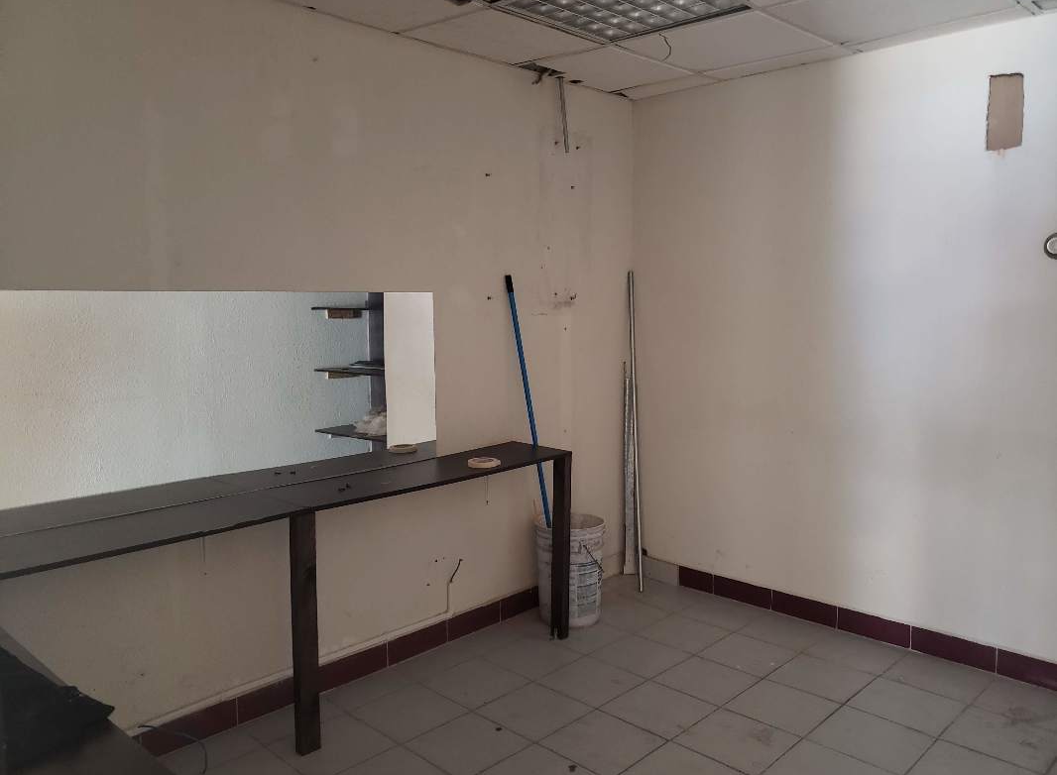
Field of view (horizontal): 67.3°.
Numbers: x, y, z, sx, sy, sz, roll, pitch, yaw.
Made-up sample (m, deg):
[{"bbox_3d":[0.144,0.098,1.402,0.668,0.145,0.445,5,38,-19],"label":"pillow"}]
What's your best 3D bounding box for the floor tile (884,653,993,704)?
[{"bbox_3d":[1.535,1.091,2.994,0.302,0.010,0.305,5,8,44],"label":"floor tile"}]

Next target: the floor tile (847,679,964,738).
[{"bbox_3d":[1.276,1.076,2.680,0.292,0.010,0.292,-6,7,-45],"label":"floor tile"}]

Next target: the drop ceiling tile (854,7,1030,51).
[{"bbox_3d":[1.504,-1.321,2.913,0.590,0.015,0.150,5,8,44],"label":"drop ceiling tile"}]

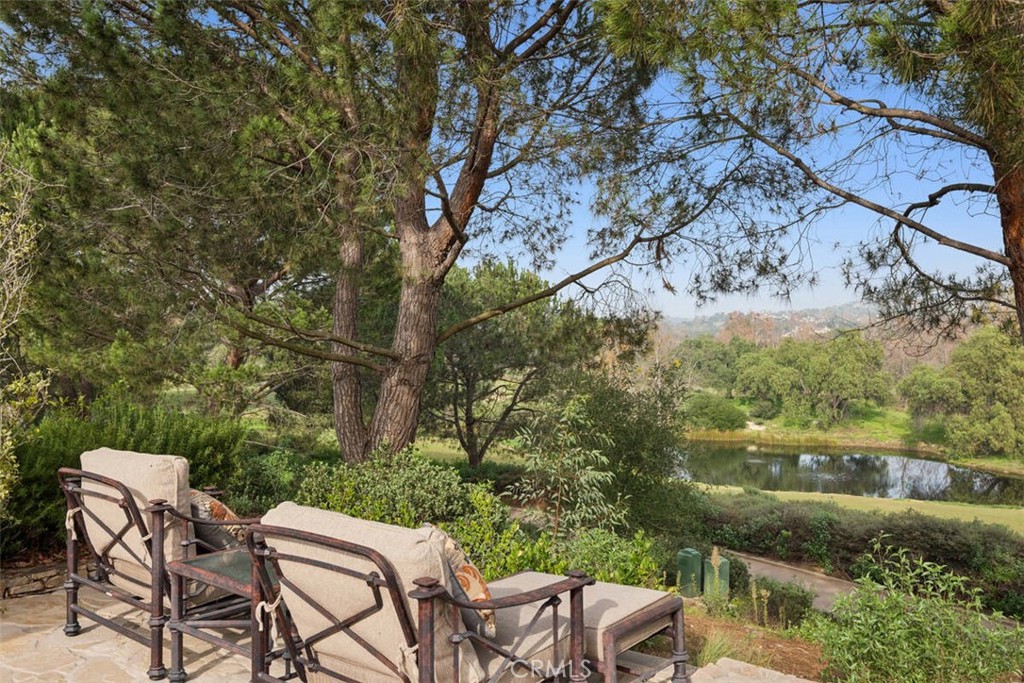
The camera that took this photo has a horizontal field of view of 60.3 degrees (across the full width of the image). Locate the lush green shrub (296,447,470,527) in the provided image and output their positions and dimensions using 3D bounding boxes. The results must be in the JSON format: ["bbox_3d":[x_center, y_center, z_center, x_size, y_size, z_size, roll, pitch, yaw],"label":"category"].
[{"bbox_3d":[-1.239,1.407,8.500,1.650,0.820,1.300,0,0,0],"label":"lush green shrub"}]

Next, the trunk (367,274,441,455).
[{"bbox_3d":[-1.329,0.282,10.800,0.860,2.200,0.580,0,0,0],"label":"trunk"}]

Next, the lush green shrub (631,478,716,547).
[{"bbox_3d":[2.564,2.731,14.000,1.400,1.120,1.300,0,0,0],"label":"lush green shrub"}]

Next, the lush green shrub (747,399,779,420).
[{"bbox_3d":[18.749,5.090,66.000,2.300,1.600,2.100,0,0,0],"label":"lush green shrub"}]

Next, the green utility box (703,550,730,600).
[{"bbox_3d":[2.633,3.063,11.300,0.310,0.560,0.310,0,0,13],"label":"green utility box"}]

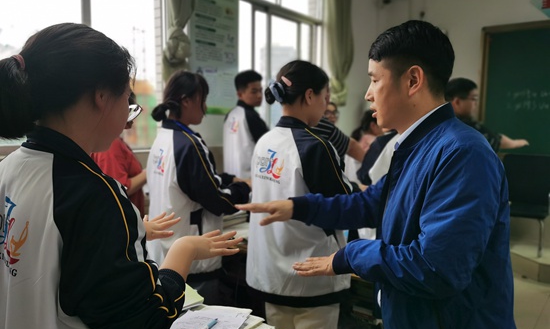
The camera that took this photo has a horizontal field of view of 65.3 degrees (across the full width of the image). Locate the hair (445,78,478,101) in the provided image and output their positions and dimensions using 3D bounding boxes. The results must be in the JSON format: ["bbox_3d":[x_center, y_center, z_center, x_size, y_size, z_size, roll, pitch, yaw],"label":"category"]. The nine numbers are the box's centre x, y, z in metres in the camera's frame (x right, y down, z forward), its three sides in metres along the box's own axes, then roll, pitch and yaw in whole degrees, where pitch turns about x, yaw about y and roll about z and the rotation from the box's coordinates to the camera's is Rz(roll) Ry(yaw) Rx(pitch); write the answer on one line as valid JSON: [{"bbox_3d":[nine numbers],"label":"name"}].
[{"bbox_3d":[1.167,-0.469,2.700,0.195,0.145,0.165,5,8,25],"label":"hair"}]

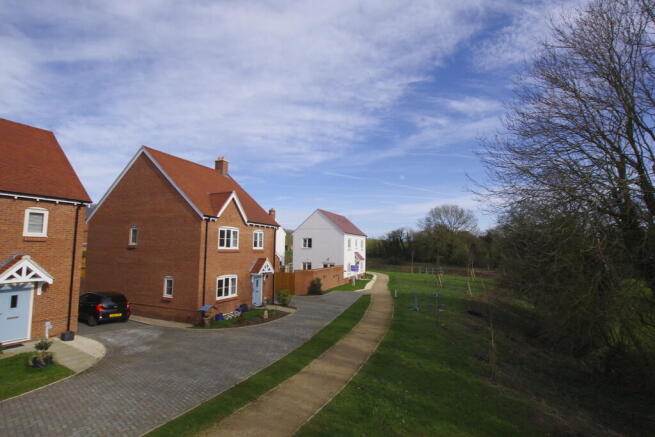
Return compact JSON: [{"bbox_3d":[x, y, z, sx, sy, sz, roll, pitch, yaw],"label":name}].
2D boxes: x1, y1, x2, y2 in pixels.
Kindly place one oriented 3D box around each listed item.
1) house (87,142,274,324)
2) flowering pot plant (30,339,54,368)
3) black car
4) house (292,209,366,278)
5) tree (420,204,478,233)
[{"bbox_3d":[-9.311,0.679,19.785,10.210,10.150,7.100,-3,-7,23],"label":"house"},{"bbox_3d":[-8.789,4.082,9.010,0.500,0.800,0.520,-3,-7,23],"label":"flowering pot plant"},{"bbox_3d":[-12.118,4.570,15.322,3.800,1.460,1.660,-3,-7,28],"label":"black car"},{"bbox_3d":[0.796,3.338,37.087,6.730,8.020,9.210,-3,-7,23],"label":"house"},{"bbox_3d":[31.768,3.823,75.021,14.500,15.030,14.000,0,-6,0],"label":"tree"}]

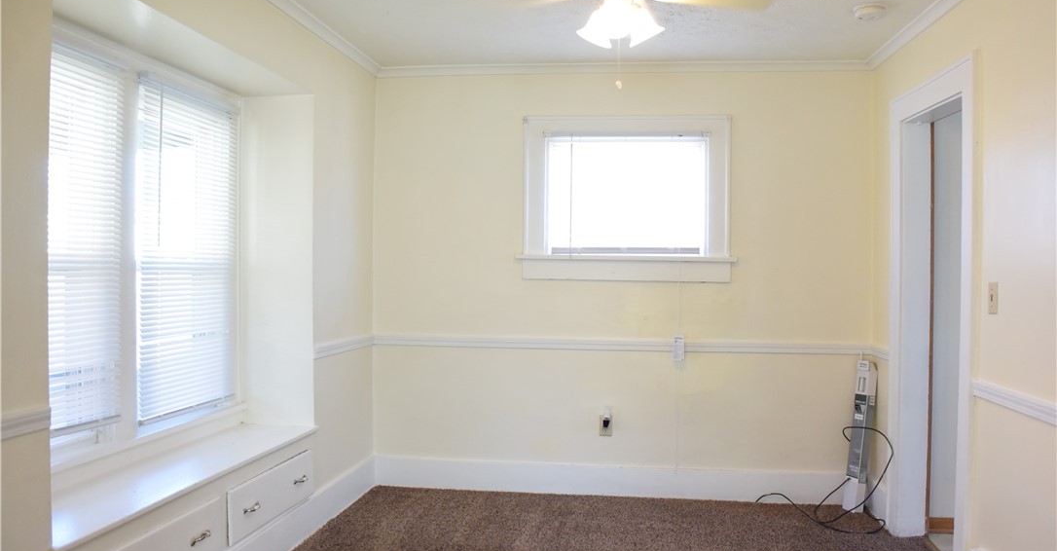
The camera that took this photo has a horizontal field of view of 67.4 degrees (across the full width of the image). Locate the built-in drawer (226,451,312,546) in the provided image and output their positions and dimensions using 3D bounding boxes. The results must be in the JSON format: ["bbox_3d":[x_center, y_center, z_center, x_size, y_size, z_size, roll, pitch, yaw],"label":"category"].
[{"bbox_3d":[-1.238,0.926,3.390,0.350,0.210,0.750,1,0,9],"label":"built-in drawer"}]

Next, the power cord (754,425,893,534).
[{"bbox_3d":[1.523,1.015,4.082,0.610,0.475,0.430,1,0,6],"label":"power cord"}]

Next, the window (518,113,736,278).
[{"bbox_3d":[0.545,-0.427,4.433,1.160,0.920,0.120,1,0,6],"label":"window"}]

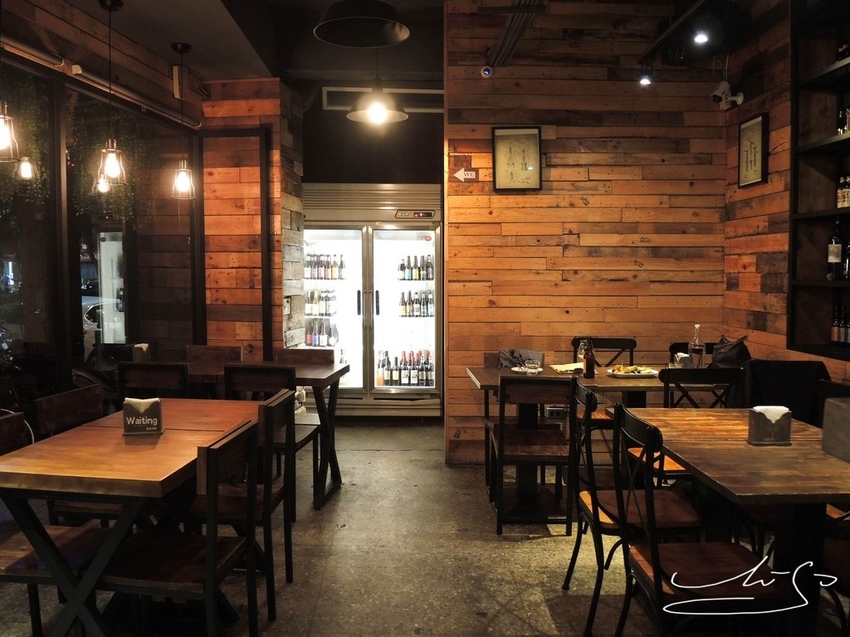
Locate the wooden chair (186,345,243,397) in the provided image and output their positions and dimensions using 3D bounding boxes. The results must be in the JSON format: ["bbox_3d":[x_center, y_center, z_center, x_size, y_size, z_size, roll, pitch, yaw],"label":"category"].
[{"bbox_3d":[-1.450,0.614,4.486,0.400,0.825,0.460,0,4,7],"label":"wooden chair"}]

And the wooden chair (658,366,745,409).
[{"bbox_3d":[1.239,0.657,3.318,0.430,0.885,0.470,0,4,-2],"label":"wooden chair"}]

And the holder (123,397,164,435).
[{"bbox_3d":[-1.047,0.362,2.575,0.142,0.134,0.075,-1,4,-11],"label":"holder"}]

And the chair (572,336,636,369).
[{"bbox_3d":[1.242,0.602,4.492,0.450,0.890,0.490,0,4,-3],"label":"chair"}]

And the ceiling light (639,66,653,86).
[{"bbox_3d":[1.303,-1.433,4.061,0.080,0.110,0.080,0,4,-2],"label":"ceiling light"}]

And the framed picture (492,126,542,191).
[{"bbox_3d":[0.633,-1.093,4.687,0.338,0.425,0.030,0,4,-3],"label":"framed picture"}]

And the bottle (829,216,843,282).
[{"bbox_3d":[1.944,-0.330,3.255,0.074,0.299,0.074,0,4,-2],"label":"bottle"}]

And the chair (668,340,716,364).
[{"bbox_3d":[1.700,0.608,4.002,0.430,0.885,0.470,0,4,-2],"label":"chair"}]

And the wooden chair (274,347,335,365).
[{"bbox_3d":[-0.858,0.632,4.560,0.420,0.820,0.460,0,4,7],"label":"wooden chair"}]

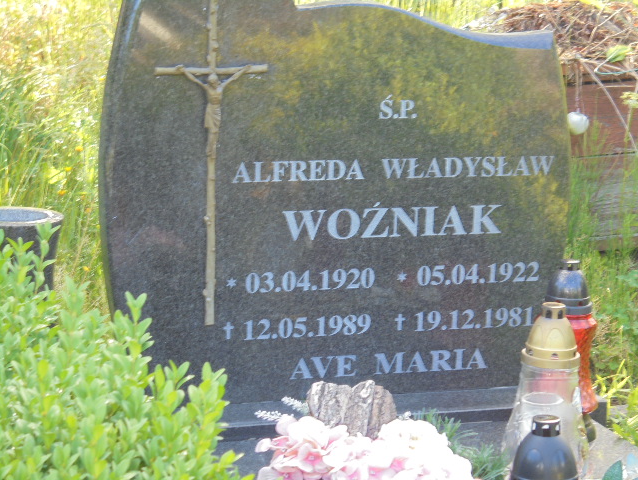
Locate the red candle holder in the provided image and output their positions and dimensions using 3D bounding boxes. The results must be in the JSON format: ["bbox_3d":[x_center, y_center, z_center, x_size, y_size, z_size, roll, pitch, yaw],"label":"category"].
[{"bbox_3d":[0.410,0.184,3.271,0.106,0.301,0.106,-2,12,-16],"label":"red candle holder"}]

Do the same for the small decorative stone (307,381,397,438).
[{"bbox_3d":[0.053,0.280,3.228,0.140,0.115,0.070,-2,12,-16],"label":"small decorative stone"}]

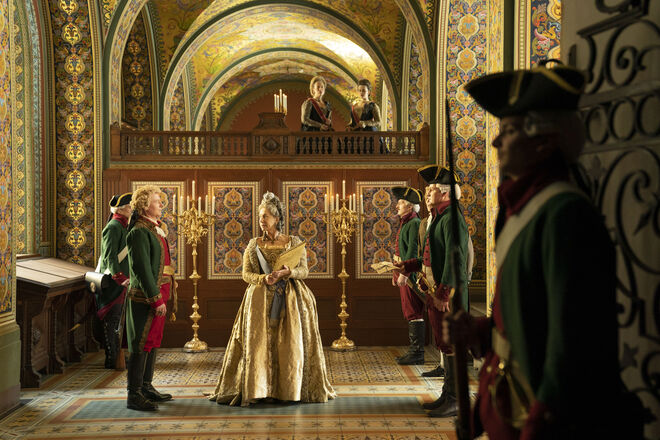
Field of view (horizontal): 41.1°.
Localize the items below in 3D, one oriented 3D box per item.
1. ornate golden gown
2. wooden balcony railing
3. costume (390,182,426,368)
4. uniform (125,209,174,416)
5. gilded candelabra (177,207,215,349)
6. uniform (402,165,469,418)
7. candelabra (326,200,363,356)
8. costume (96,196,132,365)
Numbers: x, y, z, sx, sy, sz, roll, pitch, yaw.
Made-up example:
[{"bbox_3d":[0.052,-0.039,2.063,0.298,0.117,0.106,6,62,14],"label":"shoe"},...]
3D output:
[{"bbox_3d":[-0.500,0.820,7.480,1.030,1.410,0.880,0,0,13],"label":"ornate golden gown"},{"bbox_3d":[-0.730,-0.925,10.700,3.850,0.470,0.220,0,0,0],"label":"wooden balcony railing"},{"bbox_3d":[0.850,0.585,9.420,0.430,1.870,0.500,0,0,-12],"label":"costume"},{"bbox_3d":[-1.485,0.710,7.260,0.430,1.620,0.530,0,0,-2],"label":"uniform"},{"bbox_3d":[-1.580,0.560,10.270,0.460,1.920,0.440,0,0,0],"label":"gilded candelabra"},{"bbox_3d":[0.840,0.550,7.080,0.500,1.940,0.520,0,0,-18],"label":"uniform"},{"bbox_3d":[0.170,0.560,10.300,0.460,1.920,0.440,0,0,0],"label":"candelabra"},{"bbox_3d":[-2.220,0.610,9.200,0.450,1.830,0.520,0,0,-9],"label":"costume"}]

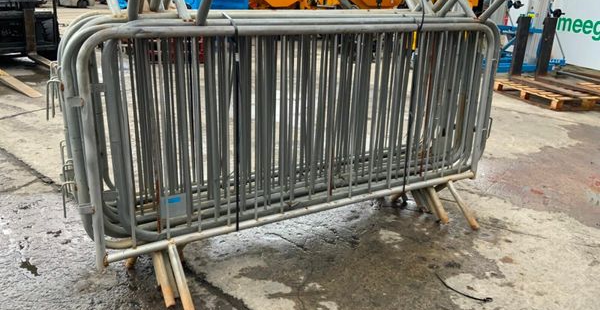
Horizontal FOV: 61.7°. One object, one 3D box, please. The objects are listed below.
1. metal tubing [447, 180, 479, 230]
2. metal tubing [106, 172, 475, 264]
[{"bbox_3d":[0.978,0.298,3.022,0.038,0.038,0.318,-9,60,-30],"label":"metal tubing"},{"bbox_3d":[0.154,0.286,2.646,2.240,0.036,0.036,-9,22,-30],"label":"metal tubing"}]

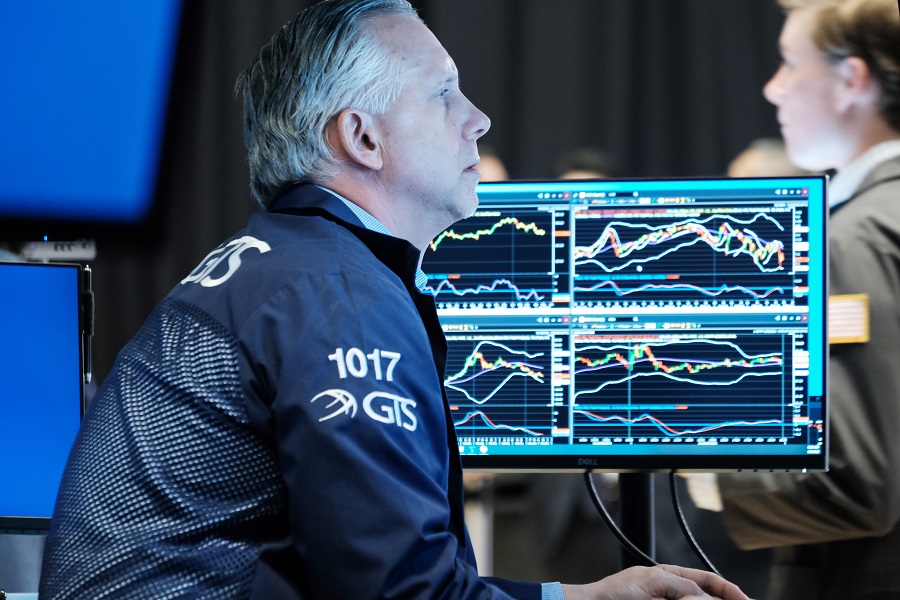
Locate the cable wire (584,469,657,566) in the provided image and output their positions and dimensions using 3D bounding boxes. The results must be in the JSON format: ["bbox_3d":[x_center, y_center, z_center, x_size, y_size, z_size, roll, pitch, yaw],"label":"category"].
[{"bbox_3d":[0.185,0.240,6.730,0.076,0.107,0.035,0,-1,18],"label":"cable wire"}]

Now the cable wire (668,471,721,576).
[{"bbox_3d":[0.267,0.244,6.710,0.052,0.118,0.035,0,-1,18],"label":"cable wire"}]

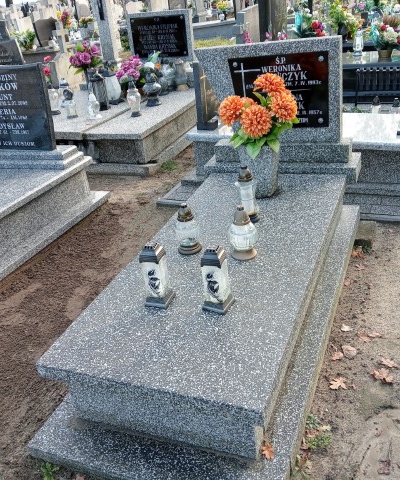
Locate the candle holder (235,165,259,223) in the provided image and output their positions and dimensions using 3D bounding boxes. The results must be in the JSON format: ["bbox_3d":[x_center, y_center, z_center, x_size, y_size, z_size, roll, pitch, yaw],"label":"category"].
[{"bbox_3d":[0.230,-0.220,2.455,0.092,0.274,0.092,4,30,22],"label":"candle holder"}]

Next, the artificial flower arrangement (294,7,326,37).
[{"bbox_3d":[1.658,-3.241,7.753,0.440,0.430,0.360,4,29,22],"label":"artificial flower arrangement"}]

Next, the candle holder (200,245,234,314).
[{"bbox_3d":[0.055,0.134,1.870,0.092,0.245,0.092,9,32,29],"label":"candle holder"}]

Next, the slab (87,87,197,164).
[{"bbox_3d":[-0.421,-1.192,5.146,0.592,0.265,1.750,4,30,22],"label":"slab"}]

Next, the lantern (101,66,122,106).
[{"bbox_3d":[-0.923,-1.647,5.452,0.175,0.370,0.175,4,30,22],"label":"lantern"}]

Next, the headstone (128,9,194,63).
[{"bbox_3d":[-0.488,-2.551,6.505,0.800,0.643,0.110,10,31,31],"label":"headstone"}]

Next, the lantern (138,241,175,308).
[{"bbox_3d":[-0.167,0.124,1.941,0.093,0.249,0.095,6,31,24],"label":"lantern"}]

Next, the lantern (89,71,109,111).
[{"bbox_3d":[-1.097,-1.670,5.714,0.150,0.408,0.150,4,29,22],"label":"lantern"}]

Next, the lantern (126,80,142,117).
[{"bbox_3d":[-0.631,-1.341,4.861,0.125,0.315,0.125,4,30,22],"label":"lantern"}]

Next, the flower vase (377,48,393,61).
[{"bbox_3d":[2.238,-2.260,6.224,0.170,0.130,0.170,4,29,22],"label":"flower vase"}]

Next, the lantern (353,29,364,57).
[{"bbox_3d":[2.005,-2.500,6.545,0.120,0.323,0.120,4,29,22],"label":"lantern"}]

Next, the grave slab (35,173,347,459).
[{"bbox_3d":[0.143,0.165,2.367,0.799,0.296,1.740,4,30,22],"label":"grave slab"}]

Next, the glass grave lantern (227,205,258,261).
[{"bbox_3d":[0.180,-0.046,2.202,0.122,0.220,0.122,4,30,22],"label":"glass grave lantern"}]

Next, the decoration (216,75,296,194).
[{"bbox_3d":[0.310,-0.499,2.620,0.385,0.590,0.330,4,30,22],"label":"decoration"}]

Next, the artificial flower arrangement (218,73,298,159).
[{"bbox_3d":[0.285,-0.617,2.562,0.385,0.400,0.330,4,30,22],"label":"artificial flower arrangement"}]

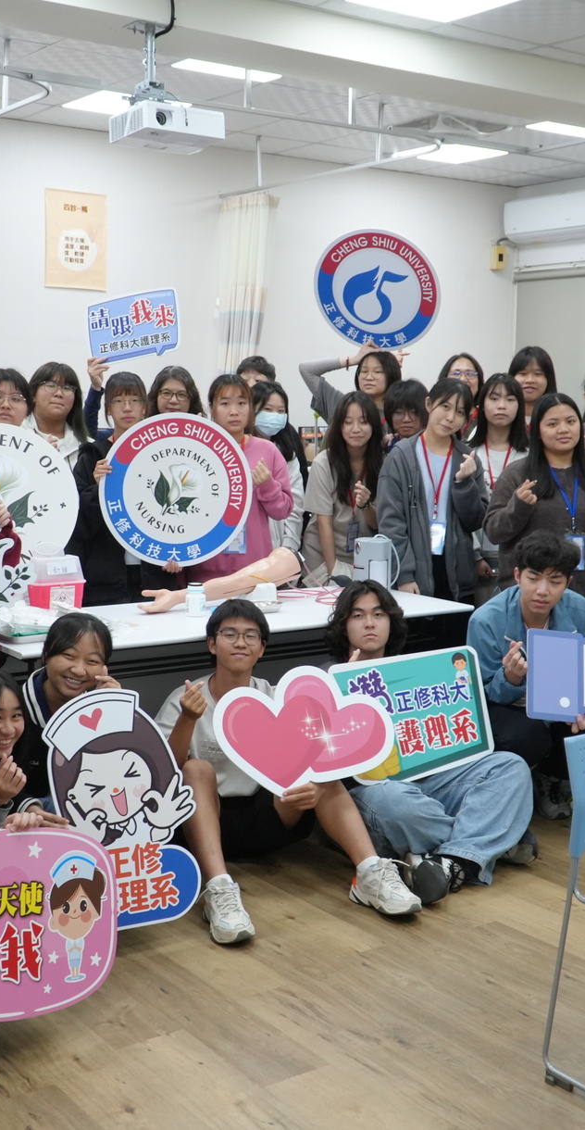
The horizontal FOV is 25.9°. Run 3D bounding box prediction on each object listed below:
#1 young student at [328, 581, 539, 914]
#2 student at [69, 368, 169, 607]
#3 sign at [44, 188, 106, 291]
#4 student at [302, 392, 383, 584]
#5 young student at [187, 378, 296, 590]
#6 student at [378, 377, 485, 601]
[{"bbox_3d":[0.435,0.513,4.000,0.600,0.861,0.720,-1,7,-14],"label":"young student"},{"bbox_3d":[-0.643,0.055,4.800,0.480,1.548,0.380,-1,7,-12],"label":"student"},{"bbox_3d":[-1.319,-1.988,7.794,0.415,0.585,0.020,-7,11,-37],"label":"sign"},{"bbox_3d":[0.218,0.031,5.443,0.440,1.530,0.360,-2,9,-12],"label":"student"},{"bbox_3d":[-0.202,0.048,4.900,0.460,1.544,0.340,0,7,-6],"label":"young student"},{"bbox_3d":[0.544,0.050,4.950,0.470,1.543,0.340,1,7,3],"label":"student"}]

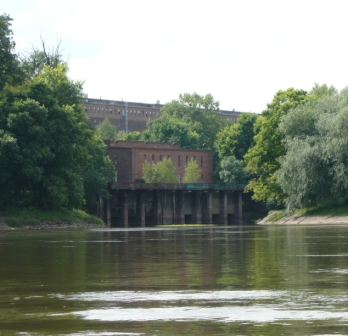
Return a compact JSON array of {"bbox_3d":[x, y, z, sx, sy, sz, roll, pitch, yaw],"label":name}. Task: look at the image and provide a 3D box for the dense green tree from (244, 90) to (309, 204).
[{"bbox_3d":[16.900,-3.070,175.000,11.500,18.800,11.500,0,-2,0],"label":"dense green tree"}]

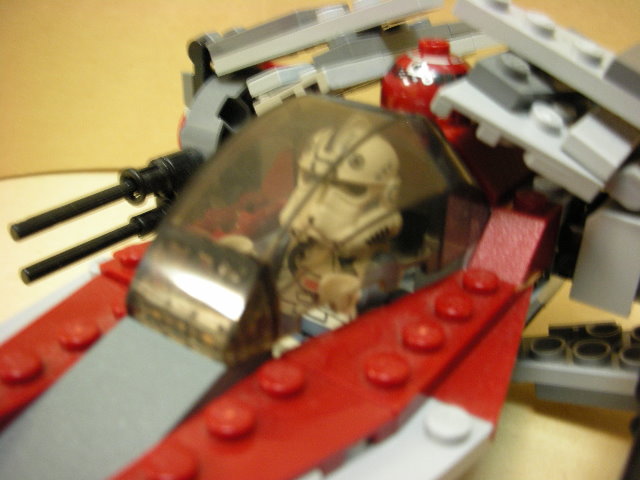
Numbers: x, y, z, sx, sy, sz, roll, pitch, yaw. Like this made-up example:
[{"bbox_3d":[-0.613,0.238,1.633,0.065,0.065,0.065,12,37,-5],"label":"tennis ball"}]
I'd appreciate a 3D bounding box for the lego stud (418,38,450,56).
[{"bbox_3d":[0.018,-0.031,0.103,0.005,0.002,0.005,16,30,34],"label":"lego stud"}]

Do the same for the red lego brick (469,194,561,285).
[{"bbox_3d":[0.029,0.000,0.096,0.008,0.011,0.016,16,30,34],"label":"red lego brick"}]

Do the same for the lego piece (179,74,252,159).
[{"bbox_3d":[-0.016,-0.020,0.109,0.008,0.013,0.013,16,30,34],"label":"lego piece"}]

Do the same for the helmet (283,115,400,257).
[{"bbox_3d":[0.003,-0.009,0.092,0.013,0.015,0.015,16,30,34],"label":"helmet"}]

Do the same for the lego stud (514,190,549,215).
[{"bbox_3d":[0.031,-0.006,0.097,0.005,0.002,0.005,16,30,34],"label":"lego stud"}]

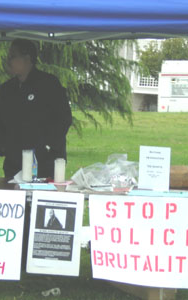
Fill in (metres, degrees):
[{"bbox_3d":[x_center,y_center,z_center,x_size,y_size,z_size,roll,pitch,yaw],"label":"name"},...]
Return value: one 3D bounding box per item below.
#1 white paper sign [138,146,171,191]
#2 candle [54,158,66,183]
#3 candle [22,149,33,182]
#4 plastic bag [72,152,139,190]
[{"bbox_3d":[0.395,0.120,6.970,0.216,0.280,0.020,4,1,22],"label":"white paper sign"},{"bbox_3d":[-0.225,0.140,7.220,0.075,0.155,0.075,2,4,5],"label":"candle"},{"bbox_3d":[-0.441,0.106,7.150,0.068,0.208,0.068,2,5,0],"label":"candle"},{"bbox_3d":[0.069,0.142,7.100,0.430,0.220,0.300,2,4,5],"label":"plastic bag"}]

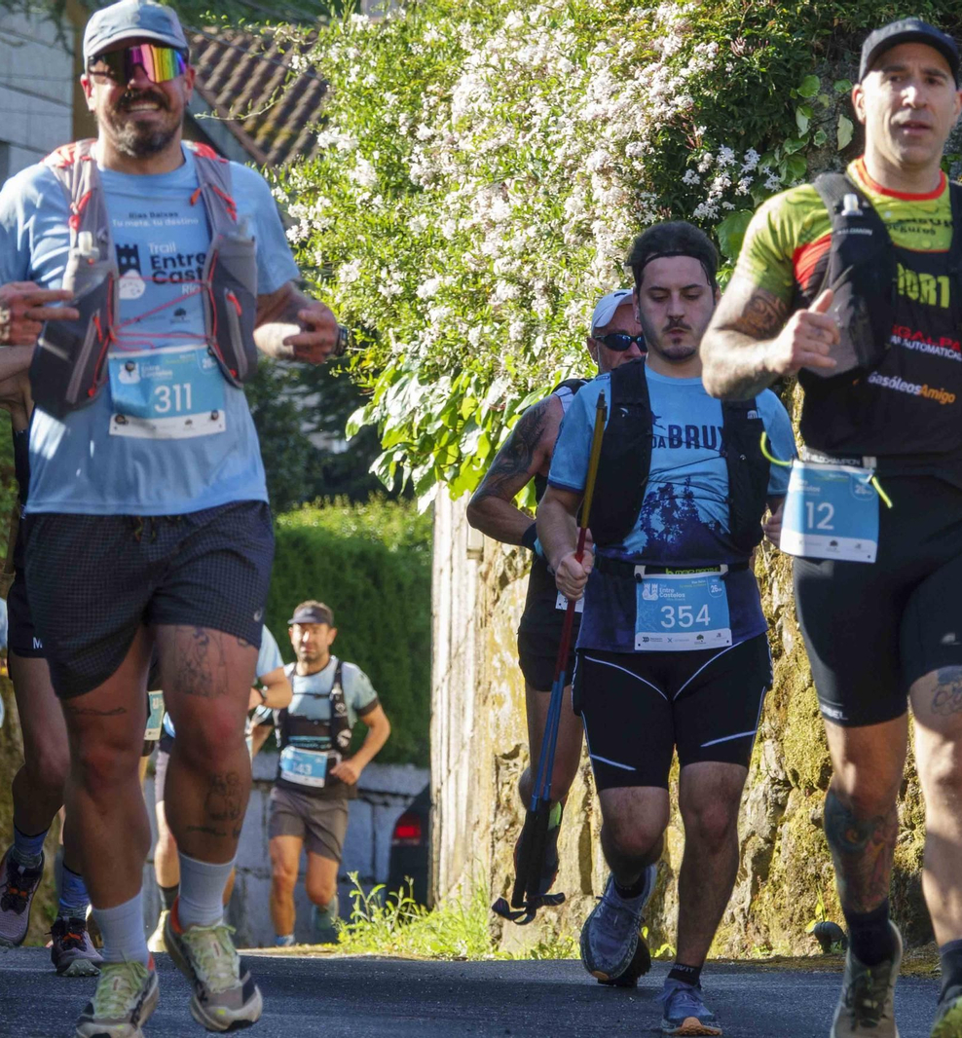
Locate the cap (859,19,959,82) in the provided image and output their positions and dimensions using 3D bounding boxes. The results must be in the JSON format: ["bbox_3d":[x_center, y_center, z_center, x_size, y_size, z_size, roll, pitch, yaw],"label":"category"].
[{"bbox_3d":[0.721,-0.787,17.350,0.170,0.120,0.250,0,-1,-3],"label":"cap"}]

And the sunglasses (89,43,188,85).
[{"bbox_3d":[-0.582,-0.773,17.500,0.158,0.062,0.160,0,0,3],"label":"sunglasses"}]

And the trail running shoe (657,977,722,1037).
[{"bbox_3d":[0.432,1.007,21.300,0.112,0.120,0.295,0,0,-9],"label":"trail running shoe"}]

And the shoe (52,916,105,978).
[{"bbox_3d":[-0.869,0.927,22.300,0.110,0.125,0.290,0,0,-10],"label":"shoe"}]

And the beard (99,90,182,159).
[{"bbox_3d":[-0.577,-0.669,17.450,0.140,0.118,0.095,0,-1,-6],"label":"beard"}]

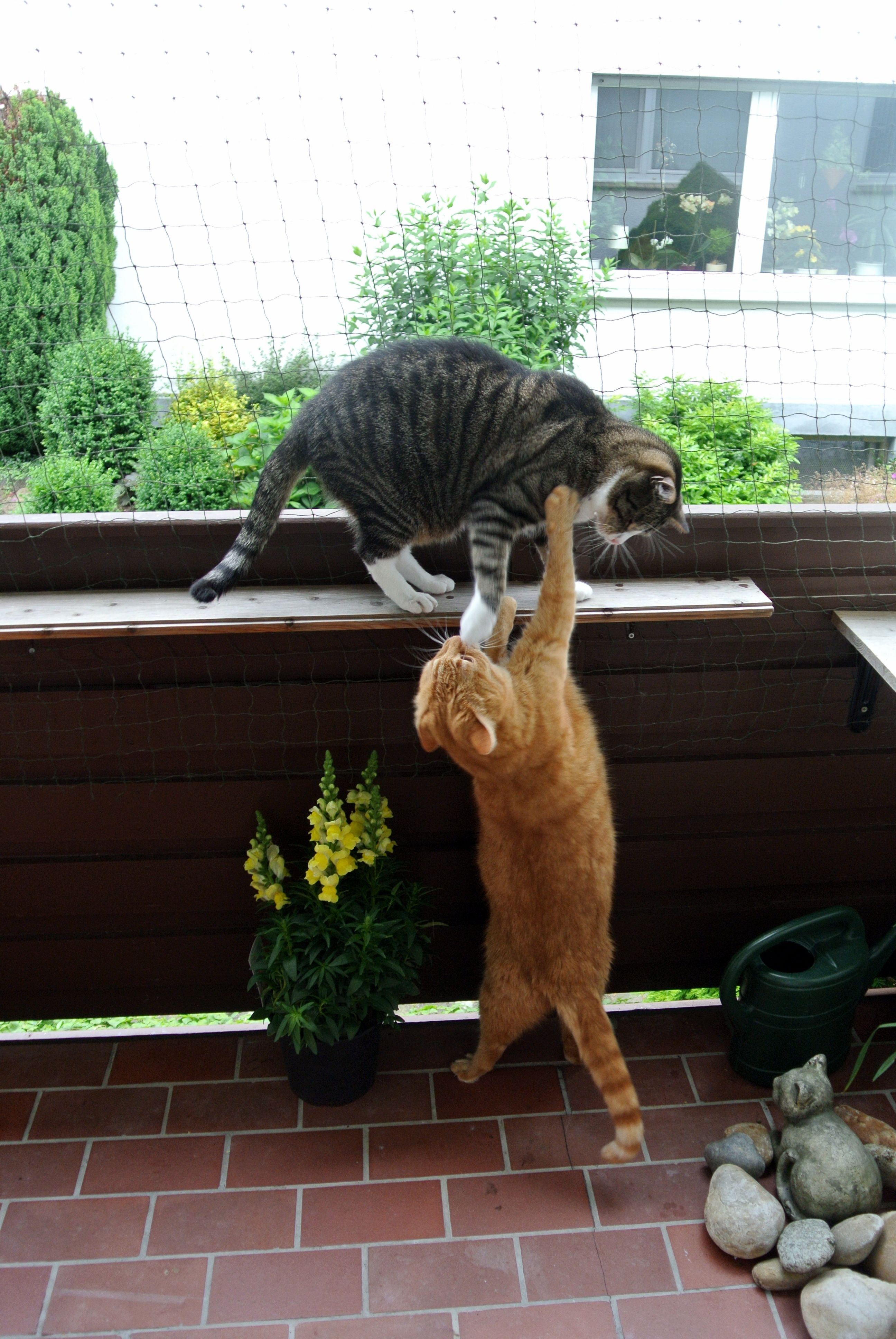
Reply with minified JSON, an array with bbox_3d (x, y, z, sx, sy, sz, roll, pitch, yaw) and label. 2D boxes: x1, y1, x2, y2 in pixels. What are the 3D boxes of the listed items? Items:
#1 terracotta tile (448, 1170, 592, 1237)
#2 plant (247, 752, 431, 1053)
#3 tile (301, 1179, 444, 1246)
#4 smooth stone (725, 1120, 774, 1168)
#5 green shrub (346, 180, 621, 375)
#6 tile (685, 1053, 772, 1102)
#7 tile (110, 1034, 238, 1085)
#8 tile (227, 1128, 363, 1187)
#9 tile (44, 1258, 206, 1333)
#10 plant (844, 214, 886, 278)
[{"bbox_3d":[0.107,0.805,1.623,0.210,0.012,0.098,-2,25,-4],"label":"terracotta tile"},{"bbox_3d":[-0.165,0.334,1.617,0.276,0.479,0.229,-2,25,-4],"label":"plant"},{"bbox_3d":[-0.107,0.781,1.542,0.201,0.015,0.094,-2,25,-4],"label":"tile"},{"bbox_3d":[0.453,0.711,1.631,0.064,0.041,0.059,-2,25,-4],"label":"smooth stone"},{"bbox_3d":[0.207,-2.153,6.881,1.620,1.760,1.400,-2,26,-4],"label":"green shrub"},{"bbox_3d":[0.522,0.699,1.842,0.210,0.012,0.098,-2,25,-4],"label":"tile"},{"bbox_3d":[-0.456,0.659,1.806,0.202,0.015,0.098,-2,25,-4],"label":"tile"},{"bbox_3d":[-0.237,0.772,1.698,0.210,0.012,0.098,-2,25,-4],"label":"tile"},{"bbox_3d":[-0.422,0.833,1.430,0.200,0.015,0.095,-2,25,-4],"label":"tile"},{"bbox_3d":[2.514,-2.538,6.508,0.210,0.360,0.180,-3,25,-7],"label":"plant"}]

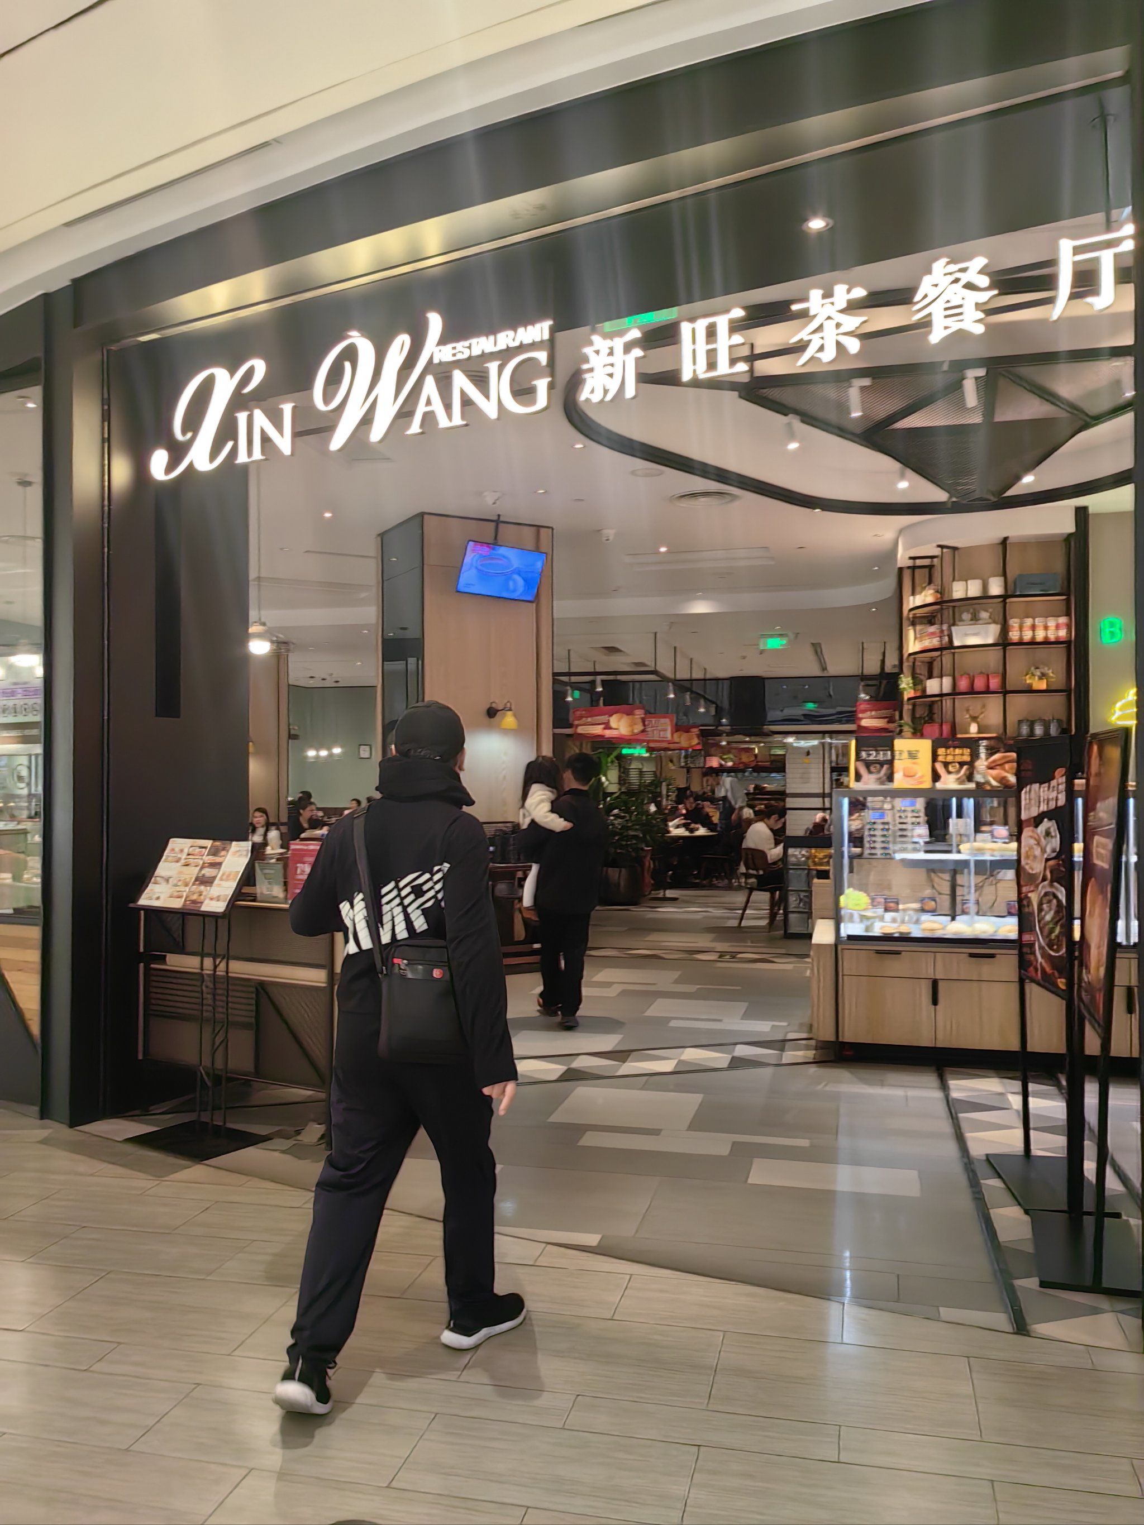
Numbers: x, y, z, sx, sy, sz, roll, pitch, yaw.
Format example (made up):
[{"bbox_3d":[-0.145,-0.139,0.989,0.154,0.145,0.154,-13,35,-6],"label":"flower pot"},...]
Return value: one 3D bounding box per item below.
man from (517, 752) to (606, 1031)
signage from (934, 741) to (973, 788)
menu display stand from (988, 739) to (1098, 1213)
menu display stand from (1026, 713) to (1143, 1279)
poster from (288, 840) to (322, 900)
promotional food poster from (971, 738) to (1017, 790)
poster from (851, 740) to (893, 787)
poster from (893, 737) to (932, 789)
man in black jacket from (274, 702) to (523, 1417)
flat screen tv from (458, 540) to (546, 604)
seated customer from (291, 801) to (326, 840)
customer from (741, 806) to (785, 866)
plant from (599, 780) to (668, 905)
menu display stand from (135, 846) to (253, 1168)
[{"bbox_3d":[-0.071,0.794,7.671,0.560,1.730,0.500,0,-1,-5],"label":"man"},{"bbox_3d":[2.064,0.003,6.420,0.220,0.265,0.040,0,-1,14],"label":"signage"},{"bbox_3d":[1.810,0.755,4.550,0.330,1.700,0.640,0,-1,6],"label":"menu display stand"},{"bbox_3d":[1.709,0.762,3.931,0.350,1.720,0.620,0,-1,18],"label":"menu display stand"},{"bbox_3d":[-1.147,0.478,5.165,0.205,0.275,0.050,0,-1,25],"label":"poster"},{"bbox_3d":[2.247,0.006,6.320,0.240,0.280,0.040,0,-1,9],"label":"promotional food poster"},{"bbox_3d":[1.641,0.007,6.500,0.215,0.268,0.040,0,-1,14],"label":"poster"},{"bbox_3d":[1.839,0.006,6.420,0.215,0.280,0.040,0,-1,9],"label":"poster"},{"bbox_3d":[-0.421,0.732,3.192,0.560,1.760,0.680,0,-1,26],"label":"man in black jacket"},{"bbox_3d":[-0.570,-1.555,9.750,0.730,0.430,0.070,3,23,-31],"label":"flat screen tv"},{"bbox_3d":[-2.621,1.082,11.987,0.700,1.250,0.500,0,-1,26],"label":"seated customer"},{"bbox_3d":[2.130,1.105,12.450,0.750,1.250,0.500,1,-1,-30],"label":"customer"},{"bbox_3d":[0.729,0.968,14.889,0.950,1.560,0.900,0,-1,0],"label":"plant"},{"bbox_3d":[-1.640,0.974,5.110,0.590,1.280,0.390,-1,-1,35],"label":"menu display stand"}]

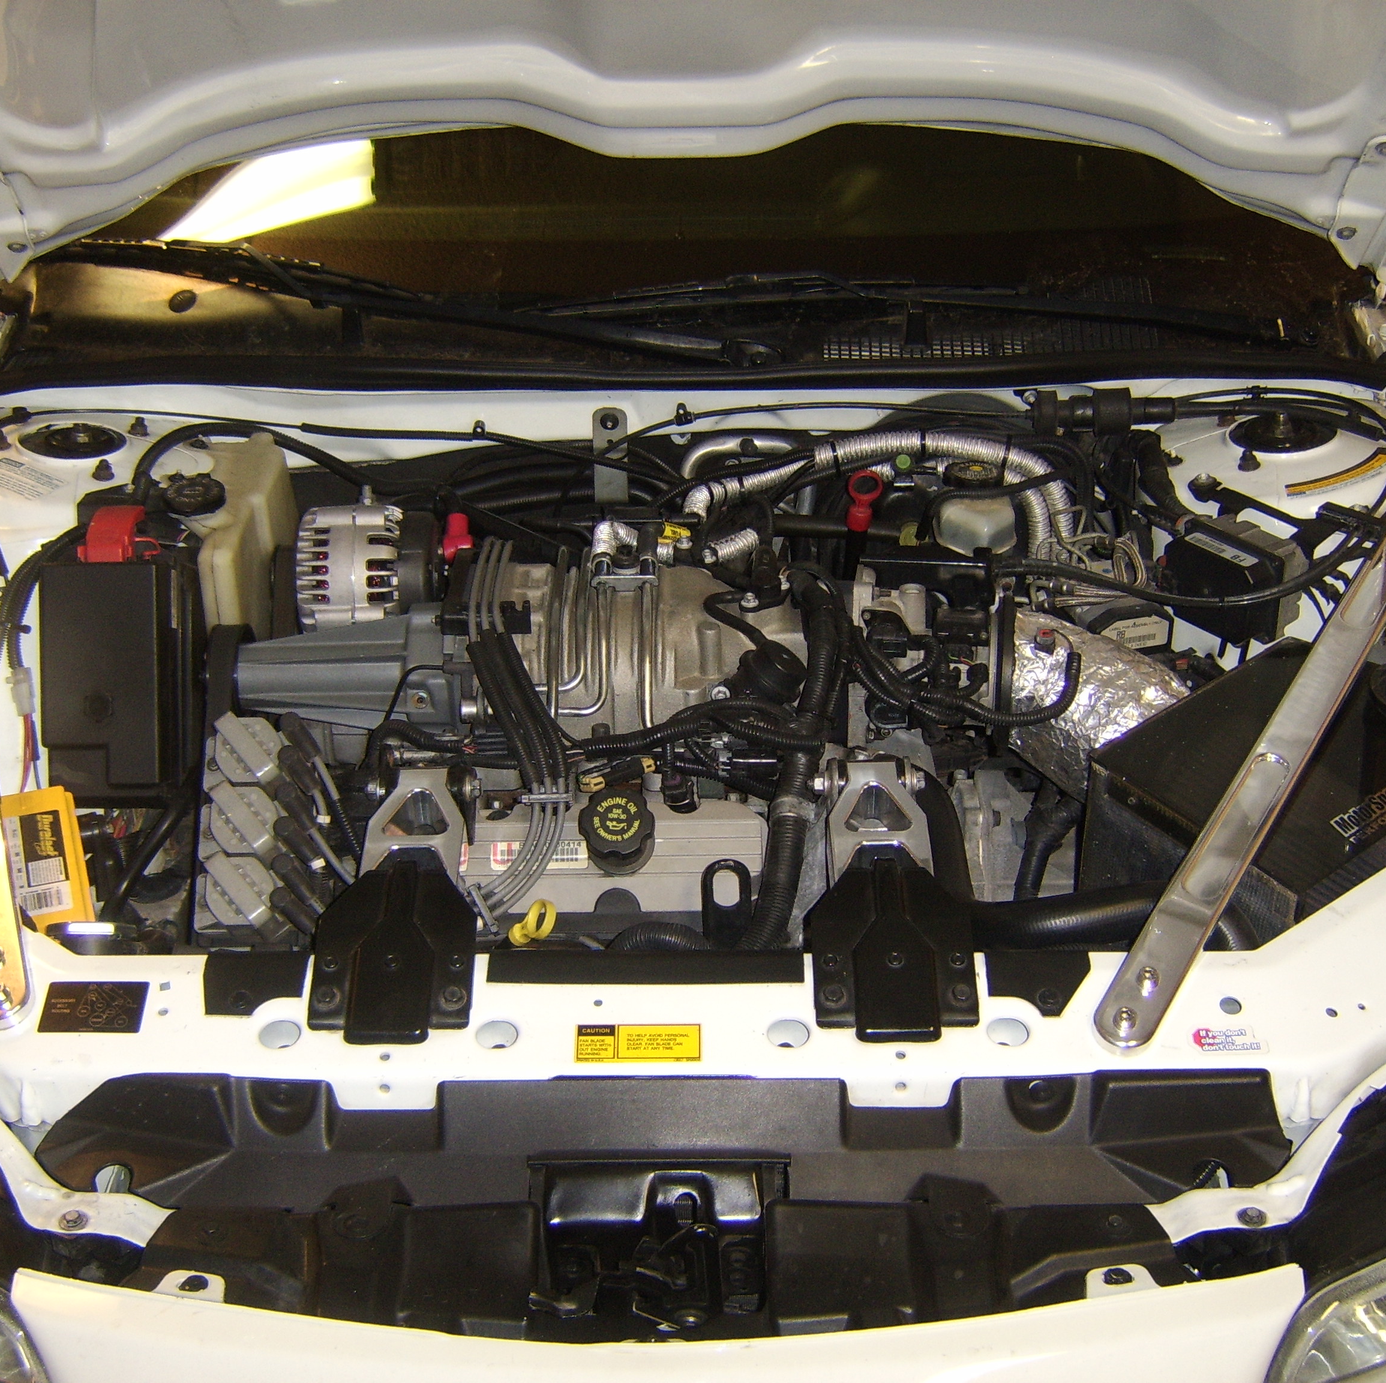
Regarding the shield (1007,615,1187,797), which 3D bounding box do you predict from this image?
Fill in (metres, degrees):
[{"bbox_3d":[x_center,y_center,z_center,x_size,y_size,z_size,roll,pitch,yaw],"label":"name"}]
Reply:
[{"bbox_3d":[0.342,0.009,1.370,0.160,0.125,0.140,0,36,1],"label":"shield"}]

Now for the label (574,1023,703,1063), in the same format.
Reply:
[{"bbox_3d":[-0.035,0.224,1.050,0.080,0.001,0.033,0,36,1],"label":"label"}]

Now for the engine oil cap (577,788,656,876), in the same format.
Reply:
[{"bbox_3d":[-0.056,0.106,1.250,0.058,0.040,0.058,-3,55,3],"label":"engine oil cap"}]

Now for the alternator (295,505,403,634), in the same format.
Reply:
[{"bbox_3d":[-0.300,-0.103,1.480,0.130,0.140,0.140,0,36,1],"label":"alternator"}]

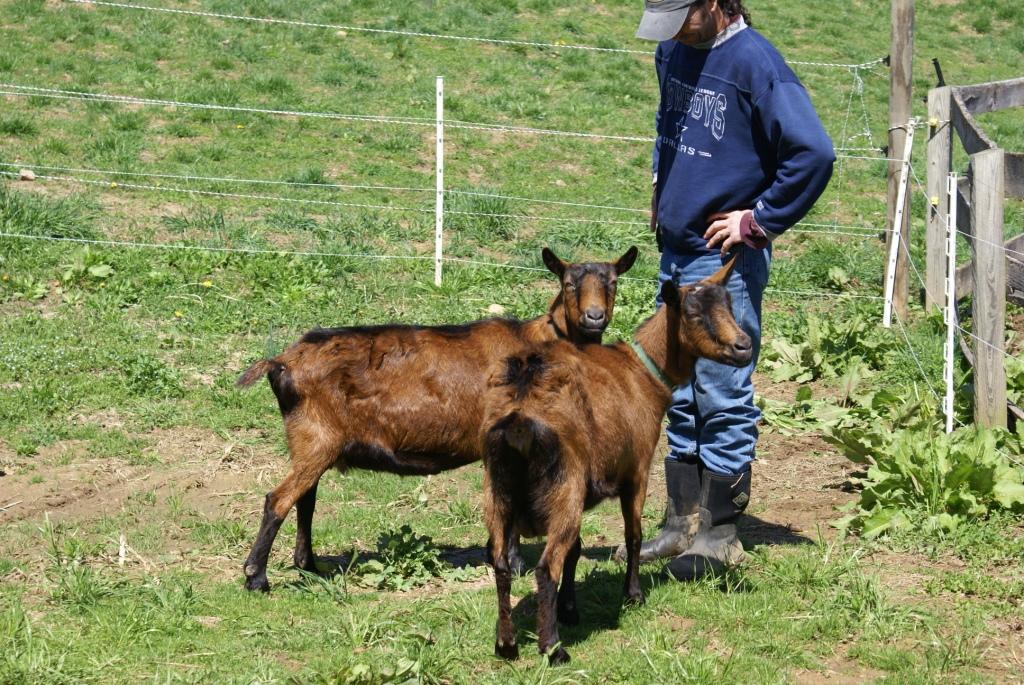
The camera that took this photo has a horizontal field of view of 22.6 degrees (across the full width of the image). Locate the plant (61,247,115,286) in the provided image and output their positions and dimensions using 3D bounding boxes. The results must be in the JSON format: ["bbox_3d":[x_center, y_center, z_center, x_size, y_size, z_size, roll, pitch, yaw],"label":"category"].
[{"bbox_3d":[-2.345,-0.425,14.154,0.310,0.180,0.280,0,7,0],"label":"plant"}]

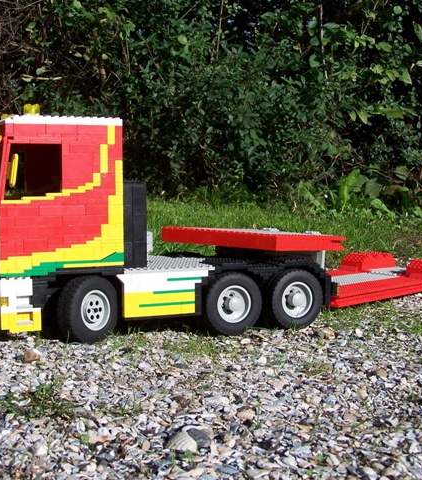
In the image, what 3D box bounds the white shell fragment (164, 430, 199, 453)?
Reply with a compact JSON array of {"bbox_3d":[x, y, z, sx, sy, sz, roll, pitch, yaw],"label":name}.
[{"bbox_3d":[-0.018,0.126,0.497,0.021,0.010,0.018,0,4,0],"label":"white shell fragment"}]

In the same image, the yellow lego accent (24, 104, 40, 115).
[{"bbox_3d":[-0.176,-0.128,0.783,0.016,0.011,0.009,-2,5,-27],"label":"yellow lego accent"}]

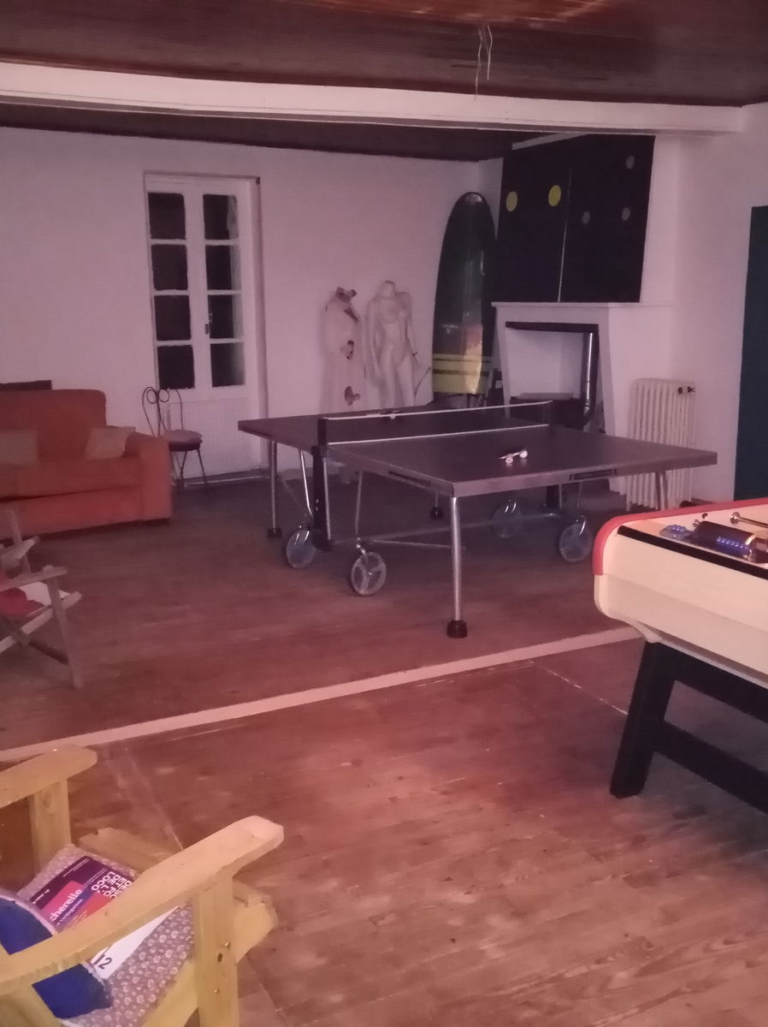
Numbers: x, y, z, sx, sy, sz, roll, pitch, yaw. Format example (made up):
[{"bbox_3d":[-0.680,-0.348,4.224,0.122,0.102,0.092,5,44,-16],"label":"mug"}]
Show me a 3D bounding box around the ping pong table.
[{"bbox_3d":[0.350,-0.153,6.015,1.600,0.900,2.740,-7,13,-27],"label":"ping pong table"}]

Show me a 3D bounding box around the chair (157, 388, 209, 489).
[{"bbox_3d":[-1.699,-0.643,8.548,0.440,0.870,0.400,9,16,39],"label":"chair"}]

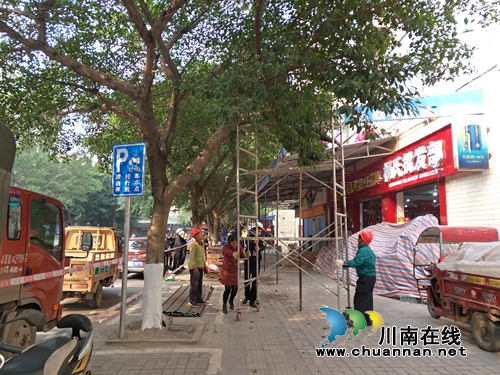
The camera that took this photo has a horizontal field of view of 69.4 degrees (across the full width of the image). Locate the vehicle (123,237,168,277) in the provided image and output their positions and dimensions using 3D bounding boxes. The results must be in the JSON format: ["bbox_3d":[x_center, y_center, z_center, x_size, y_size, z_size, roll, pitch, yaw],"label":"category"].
[{"bbox_3d":[-4.304,2.895,15.501,1.650,1.570,3.900,0,-7,-3],"label":"vehicle"}]

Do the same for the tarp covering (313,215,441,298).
[{"bbox_3d":[3.760,2.066,11.734,1.900,2.020,7.000,1,-7,-4],"label":"tarp covering"}]

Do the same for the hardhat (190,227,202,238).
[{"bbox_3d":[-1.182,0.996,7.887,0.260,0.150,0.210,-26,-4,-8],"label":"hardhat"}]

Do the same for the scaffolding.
[{"bbox_3d":[0.805,0.631,6.840,1.903,3.650,0.894,-3,-8,25],"label":"scaffolding"}]

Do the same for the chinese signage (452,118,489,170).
[{"bbox_3d":[5.697,-1.083,9.307,0.820,1.270,0.180,0,-7,-3],"label":"chinese signage"}]

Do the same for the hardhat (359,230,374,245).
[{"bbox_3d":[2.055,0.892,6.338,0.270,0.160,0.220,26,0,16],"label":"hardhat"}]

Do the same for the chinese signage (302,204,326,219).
[{"bbox_3d":[4.291,1.688,24.883,0.150,0.660,7.000,0,-7,-3],"label":"chinese signage"}]

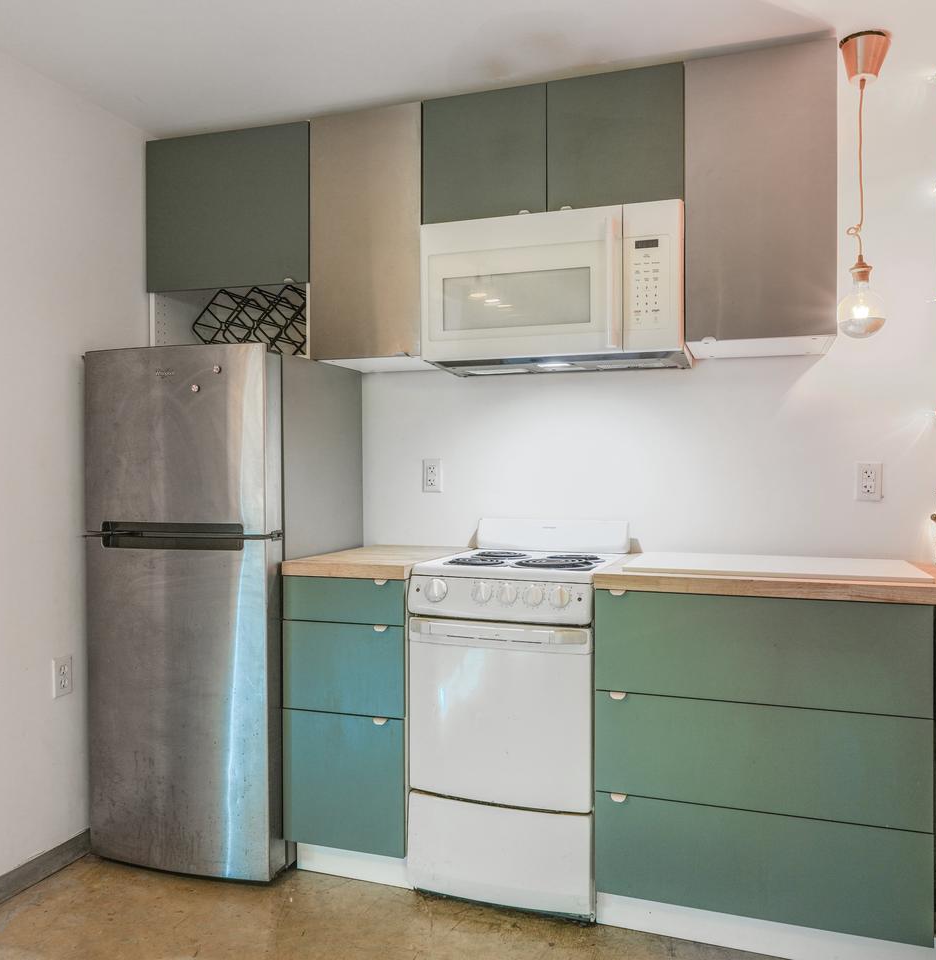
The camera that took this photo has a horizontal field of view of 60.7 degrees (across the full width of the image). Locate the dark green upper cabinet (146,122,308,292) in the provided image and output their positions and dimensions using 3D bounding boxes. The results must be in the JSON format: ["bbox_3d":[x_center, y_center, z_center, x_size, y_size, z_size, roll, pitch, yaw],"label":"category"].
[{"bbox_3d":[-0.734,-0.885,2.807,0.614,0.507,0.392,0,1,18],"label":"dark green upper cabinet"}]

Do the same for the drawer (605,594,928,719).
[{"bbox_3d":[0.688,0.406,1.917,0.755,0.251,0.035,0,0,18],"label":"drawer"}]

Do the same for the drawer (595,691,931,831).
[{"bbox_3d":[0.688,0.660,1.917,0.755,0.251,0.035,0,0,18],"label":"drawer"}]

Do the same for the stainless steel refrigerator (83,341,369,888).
[{"bbox_3d":[-0.753,0.383,2.603,0.610,1.522,0.685,0,1,18],"label":"stainless steel refrigerator"}]

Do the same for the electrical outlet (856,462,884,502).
[{"bbox_3d":[1.198,0.008,2.386,0.072,0.115,0.010,0,0,18],"label":"electrical outlet"}]

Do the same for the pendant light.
[{"bbox_3d":[1.024,-0.754,2.073,0.126,0.780,0.126,0,1,18],"label":"pendant light"}]

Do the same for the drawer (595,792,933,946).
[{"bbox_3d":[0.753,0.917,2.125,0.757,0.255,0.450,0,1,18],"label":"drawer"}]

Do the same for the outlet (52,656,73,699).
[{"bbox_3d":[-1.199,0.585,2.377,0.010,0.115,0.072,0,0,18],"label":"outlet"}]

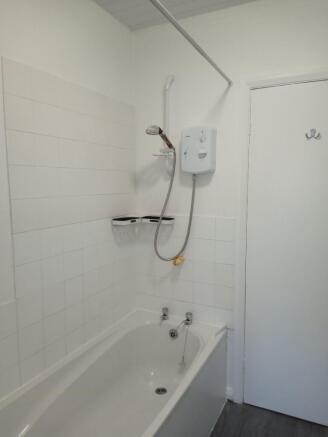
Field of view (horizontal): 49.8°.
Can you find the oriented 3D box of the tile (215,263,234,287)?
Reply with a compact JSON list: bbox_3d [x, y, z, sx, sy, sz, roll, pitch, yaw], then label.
[{"bbox_3d":[0.392,0.365,2.298,0.124,0.148,0.010,3,7,27],"label":"tile"}]

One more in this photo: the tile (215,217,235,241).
[{"bbox_3d":[0.393,0.072,2.266,0.124,0.146,0.010,3,7,27],"label":"tile"}]

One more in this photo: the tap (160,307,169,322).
[{"bbox_3d":[0.000,0.661,2.425,0.048,0.092,0.075,3,7,27],"label":"tap"}]

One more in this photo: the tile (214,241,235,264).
[{"bbox_3d":[0.391,0.216,2.283,0.124,0.148,0.010,3,7,27],"label":"tile"}]

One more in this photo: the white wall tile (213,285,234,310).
[{"bbox_3d":[0.394,0.513,2.313,0.124,0.148,0.010,3,7,27],"label":"white wall tile"}]

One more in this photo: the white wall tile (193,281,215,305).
[{"bbox_3d":[0.271,0.507,2.375,0.150,0.148,0.010,3,7,27],"label":"white wall tile"}]

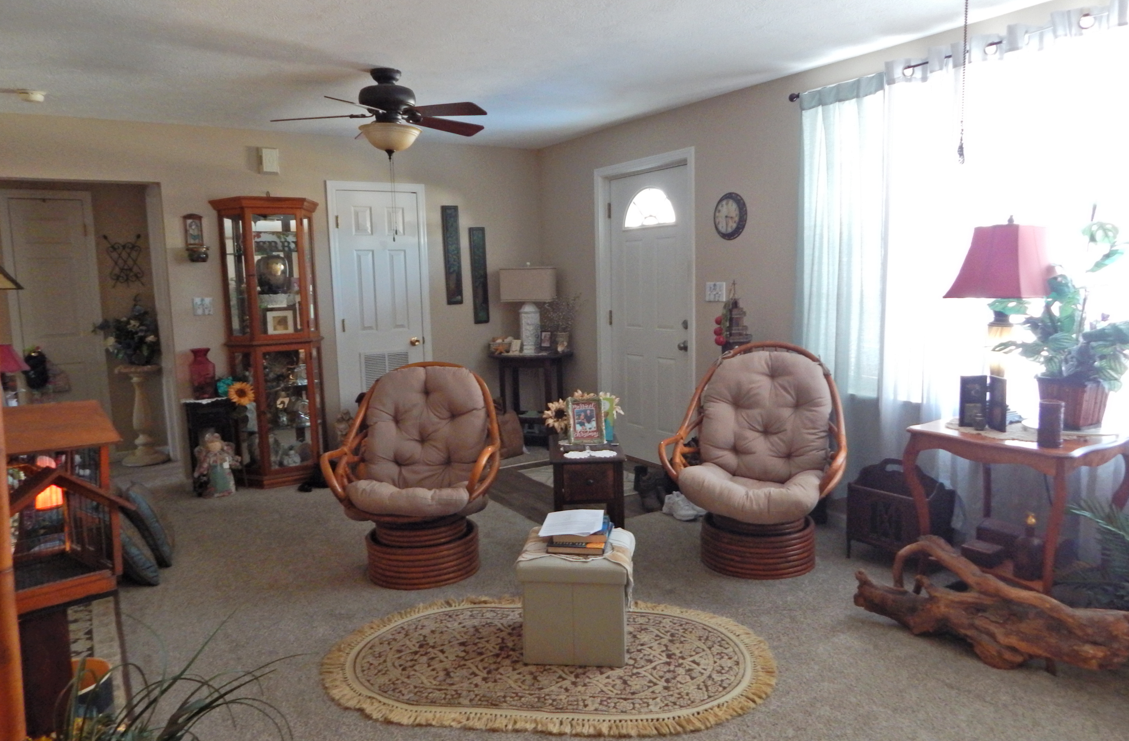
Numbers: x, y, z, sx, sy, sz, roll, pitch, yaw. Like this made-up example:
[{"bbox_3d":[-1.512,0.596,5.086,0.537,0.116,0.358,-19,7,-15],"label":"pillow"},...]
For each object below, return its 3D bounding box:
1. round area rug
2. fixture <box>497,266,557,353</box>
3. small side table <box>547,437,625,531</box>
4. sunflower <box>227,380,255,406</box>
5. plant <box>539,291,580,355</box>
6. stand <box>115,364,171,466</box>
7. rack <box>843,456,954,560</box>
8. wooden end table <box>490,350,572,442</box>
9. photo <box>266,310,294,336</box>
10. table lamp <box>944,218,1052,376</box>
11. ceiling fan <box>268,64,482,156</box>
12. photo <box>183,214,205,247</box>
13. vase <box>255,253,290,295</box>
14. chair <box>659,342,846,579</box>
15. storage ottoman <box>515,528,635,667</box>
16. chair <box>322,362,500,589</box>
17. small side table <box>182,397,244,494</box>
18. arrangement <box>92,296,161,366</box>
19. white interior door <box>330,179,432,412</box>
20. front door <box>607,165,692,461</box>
[{"bbox_3d":[-0.067,1.033,2.617,1.642,0.015,0.919,-1,8,7],"label":"round area rug"},{"bbox_3d":[-0.284,-0.495,5.825,0.440,0.710,0.270,-1,9,5],"label":"fixture"},{"bbox_3d":[0.115,0.640,3.420,0.335,0.570,0.520,-1,8,2],"label":"small side table"},{"bbox_3d":[-2.120,0.149,4.712,0.165,0.165,0.060,-3,8,-14],"label":"sunflower"},{"bbox_3d":[-0.036,-0.390,5.860,0.340,0.490,0.300,-1,8,3],"label":"plant"},{"bbox_3d":[-3.321,0.334,5.636,0.380,0.760,0.380,-7,10,-32],"label":"stand"},{"bbox_3d":[1.555,0.655,3.325,0.235,0.490,0.370,-8,10,-41],"label":"rack"},{"bbox_3d":[-0.287,0.244,5.849,0.700,0.730,0.370,-1,8,4],"label":"wooden end table"},{"bbox_3d":[-1.959,-0.332,4.948,0.195,0.175,0.030,-7,10,-32],"label":"photo"},{"bbox_3d":[1.723,-0.177,2.840,0.330,0.820,0.330,-7,10,-32],"label":"table lamp"},{"bbox_3d":[-0.873,-1.282,3.584,1.100,0.400,1.100,-1,9,0],"label":"ceiling fan"},{"bbox_3d":[-2.415,-0.917,4.676,0.110,0.205,0.035,-7,9,-34],"label":"photo"},{"bbox_3d":[-1.975,-0.652,4.857,0.215,0.270,0.205,-7,9,-34],"label":"vase"},{"bbox_3d":[0.989,0.407,3.547,0.800,1.010,0.860,2,9,23],"label":"chair"},{"bbox_3d":[0.050,0.834,2.700,0.385,0.380,0.380,-1,8,6],"label":"storage ottoman"},{"bbox_3d":[-0.707,0.467,3.545,0.790,0.980,0.860,-1,9,3],"label":"chair"},{"bbox_3d":[-2.349,0.493,4.840,0.340,0.630,0.280,-7,10,-32],"label":"small side table"},{"bbox_3d":[-3.297,-0.298,5.414,0.430,0.530,0.400,-7,9,-34],"label":"arrangement"},{"bbox_3d":[-1.365,-0.361,5.547,0.680,2.060,0.070,-7,10,-32],"label":"white interior door"},{"bbox_3d":[0.603,-0.338,5.115,0.050,2.030,0.870,-7,10,-32],"label":"front door"}]

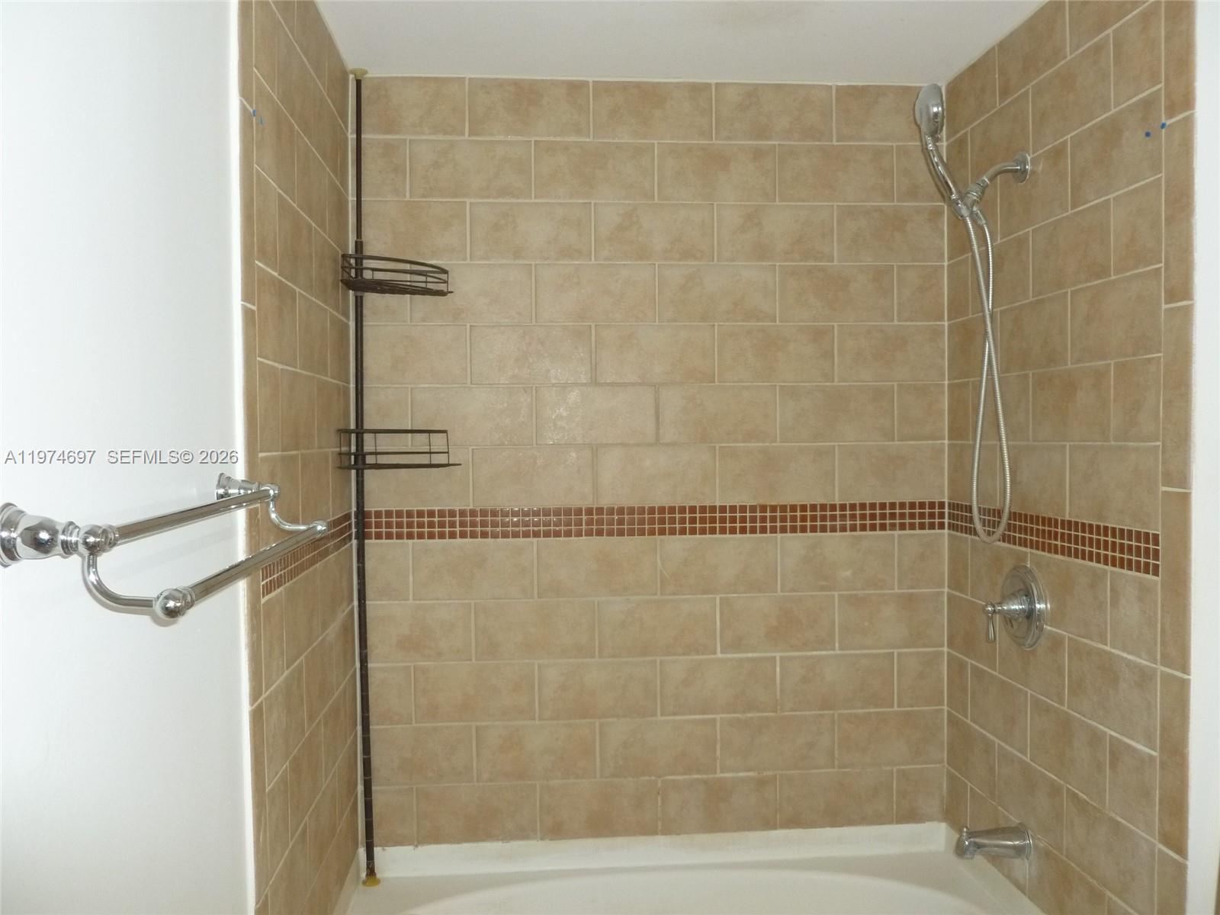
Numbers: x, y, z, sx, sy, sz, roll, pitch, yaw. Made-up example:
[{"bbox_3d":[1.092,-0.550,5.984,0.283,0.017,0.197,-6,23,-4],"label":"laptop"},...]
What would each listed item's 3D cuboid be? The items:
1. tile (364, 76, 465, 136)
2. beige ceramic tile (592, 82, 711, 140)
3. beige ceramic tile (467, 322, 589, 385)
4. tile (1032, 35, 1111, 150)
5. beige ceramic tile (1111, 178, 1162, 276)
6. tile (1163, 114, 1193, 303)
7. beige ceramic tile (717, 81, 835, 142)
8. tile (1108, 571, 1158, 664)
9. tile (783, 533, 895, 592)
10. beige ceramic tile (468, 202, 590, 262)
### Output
[{"bbox_3d":[-0.484,-0.850,2.402,0.264,0.144,0.010,-1,1,-5],"label":"tile"},{"bbox_3d":[0.108,-0.867,2.473,0.301,0.144,0.010,-1,1,-5],"label":"beige ceramic tile"},{"bbox_3d":[-0.194,-0.254,2.441,0.300,0.145,0.010,-1,1,-5],"label":"beige ceramic tile"},{"bbox_3d":[0.918,-0.715,1.966,0.010,0.148,0.295,-1,1,-5],"label":"tile"},{"bbox_3d":[0.936,-0.404,1.745,0.010,0.146,0.140,-1,1,-5],"label":"beige ceramic tile"},{"bbox_3d":[0.938,-0.404,1.618,0.010,0.303,0.075,-1,1,-5],"label":"tile"},{"bbox_3d":[0.412,-0.862,2.477,0.301,0.146,0.010,-1,1,-5],"label":"beige ceramic tile"},{"bbox_3d":[0.933,0.282,1.750,0.010,0.145,0.138,-1,1,-5],"label":"tile"},{"bbox_3d":[0.580,0.270,2.513,0.298,0.145,0.010,-1,1,-5],"label":"tile"},{"bbox_3d":[-0.194,-0.554,2.432,0.297,0.144,0.010,-1,1,-5],"label":"beige ceramic tile"}]

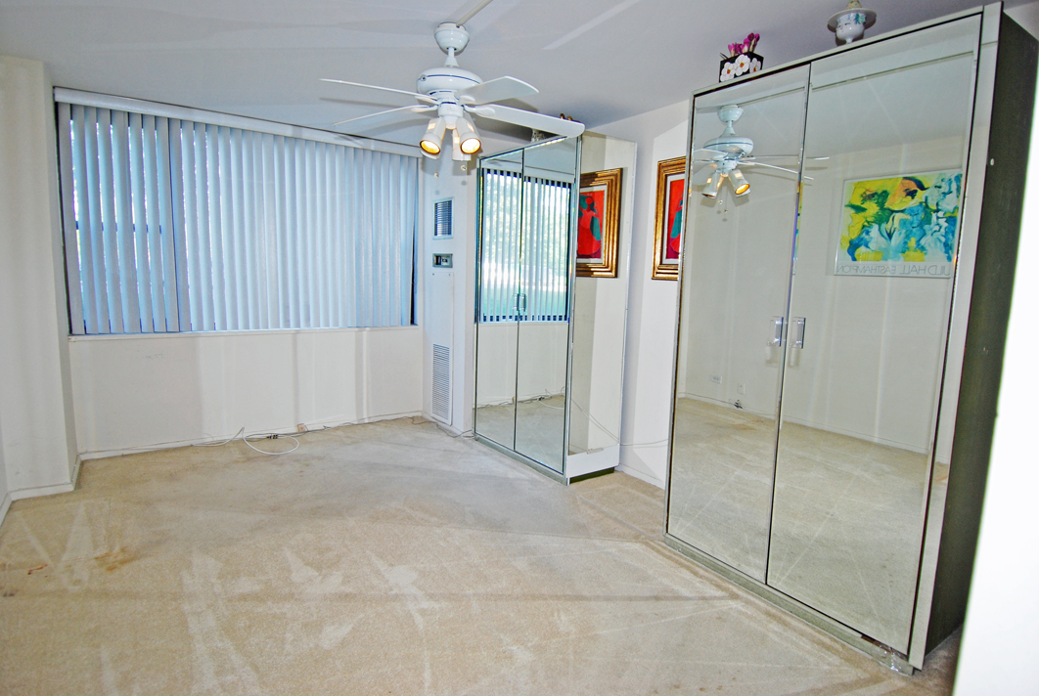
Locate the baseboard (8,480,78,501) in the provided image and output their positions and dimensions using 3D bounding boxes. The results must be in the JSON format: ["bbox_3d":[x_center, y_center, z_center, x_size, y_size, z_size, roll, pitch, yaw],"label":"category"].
[{"bbox_3d":[-2.772,0.828,3.028,0.275,0.061,0.019,-3,8,-34],"label":"baseboard"}]

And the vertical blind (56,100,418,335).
[{"bbox_3d":[-1.974,-0.952,4.154,2.532,1.629,0.096,-3,8,-34],"label":"vertical blind"}]

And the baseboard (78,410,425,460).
[{"bbox_3d":[-1.998,0.697,4.349,2.554,0.055,0.019,-3,8,-34],"label":"baseboard"}]

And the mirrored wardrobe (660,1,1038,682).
[{"bbox_3d":[1.300,-0.030,2.243,0.547,2.163,1.099,-3,8,-34],"label":"mirrored wardrobe"}]

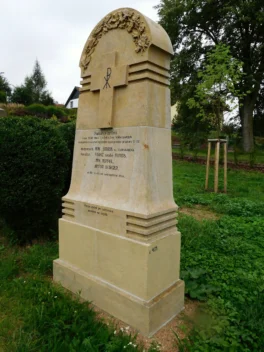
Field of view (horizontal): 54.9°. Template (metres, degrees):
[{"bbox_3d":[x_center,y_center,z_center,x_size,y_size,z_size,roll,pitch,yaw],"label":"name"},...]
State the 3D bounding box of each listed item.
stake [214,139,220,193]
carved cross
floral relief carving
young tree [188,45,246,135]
[{"bbox_3d":[3.053,-0.324,9.063,0.080,1.845,0.080,3,6,18],"label":"stake"},{"bbox_3d":[-0.220,-0.817,2.434,0.480,0.700,0.055,5,7,40],"label":"carved cross"},{"bbox_3d":[-0.201,-1.286,2.379,0.880,0.460,0.085,5,7,40],"label":"floral relief carving"},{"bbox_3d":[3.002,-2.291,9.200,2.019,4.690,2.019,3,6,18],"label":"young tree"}]

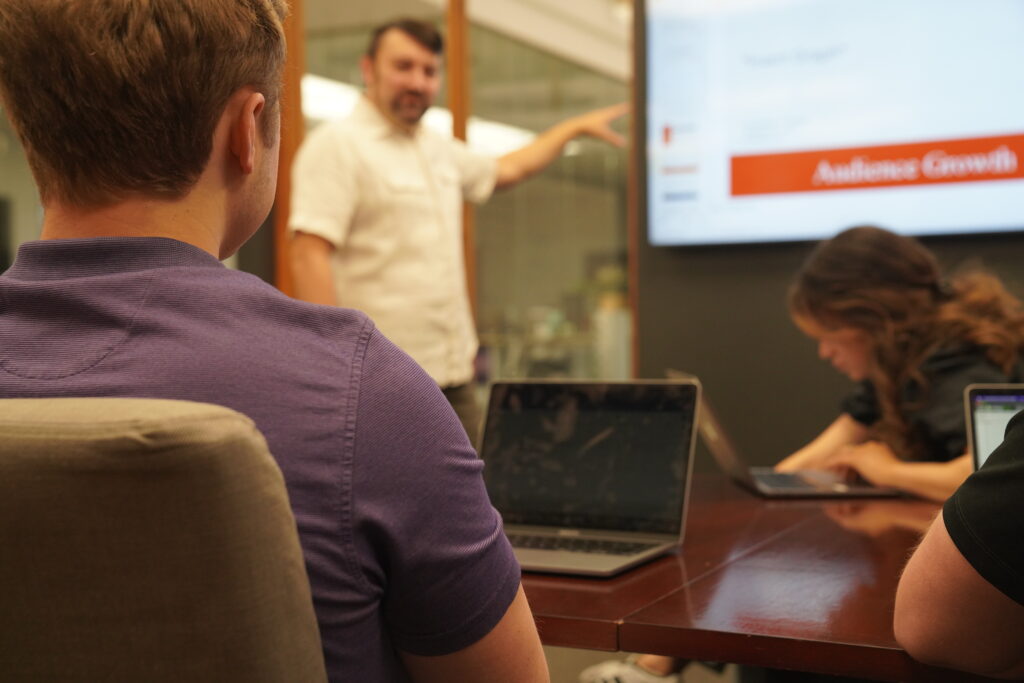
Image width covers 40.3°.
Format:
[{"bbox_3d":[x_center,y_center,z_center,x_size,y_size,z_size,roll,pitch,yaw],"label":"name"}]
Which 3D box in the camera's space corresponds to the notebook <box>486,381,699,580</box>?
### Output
[{"bbox_3d":[0.041,0.156,1.702,0.304,0.201,0.299,0,2,27],"label":"notebook"}]

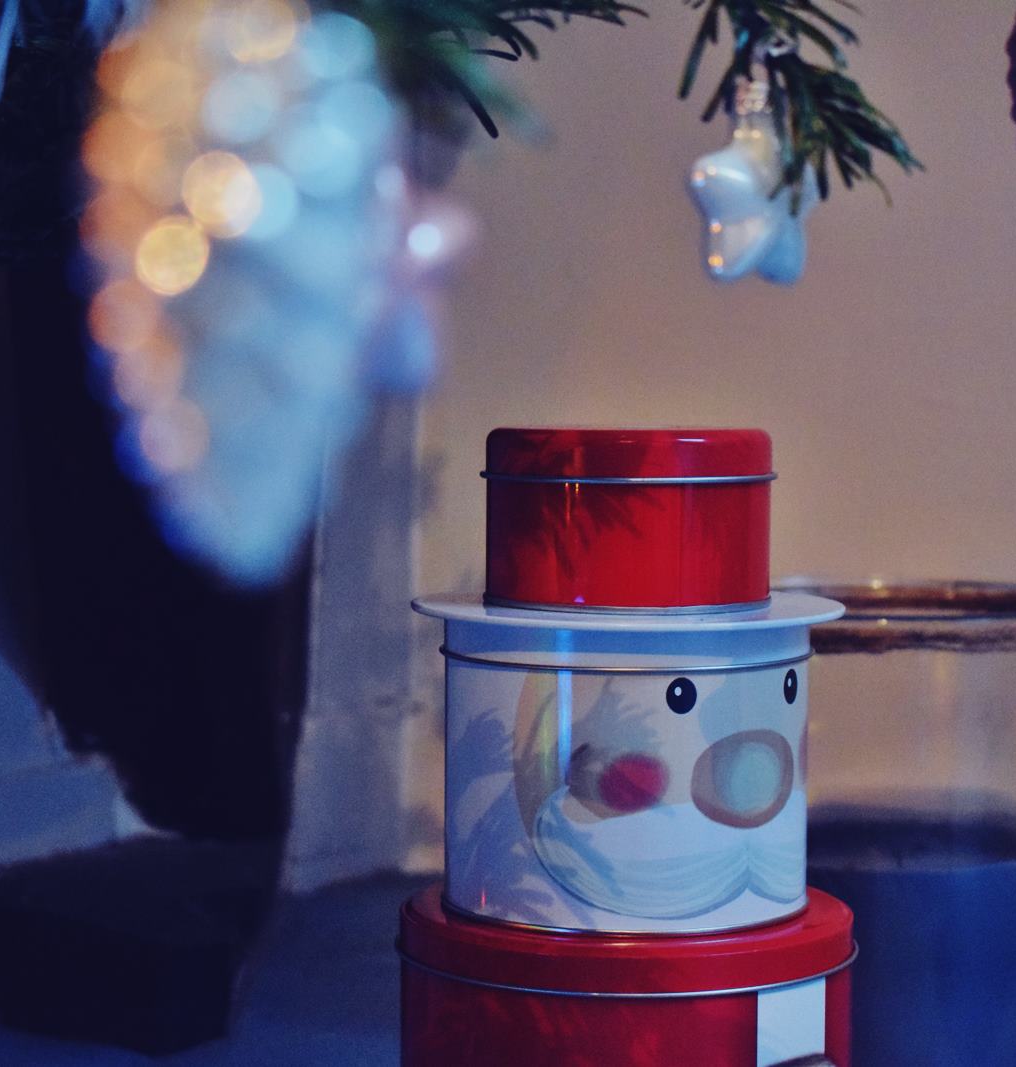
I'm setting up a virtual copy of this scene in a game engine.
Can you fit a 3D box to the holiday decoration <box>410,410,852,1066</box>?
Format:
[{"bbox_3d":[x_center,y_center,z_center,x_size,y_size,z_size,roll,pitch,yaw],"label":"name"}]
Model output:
[{"bbox_3d":[0.042,0.100,0.965,0.160,0.272,0.160,1,3,0],"label":"holiday decoration"}]

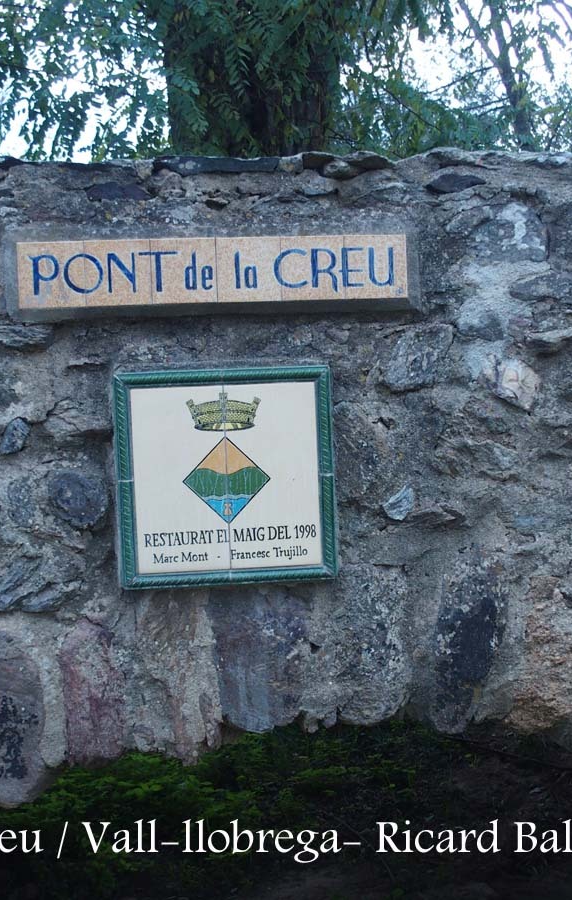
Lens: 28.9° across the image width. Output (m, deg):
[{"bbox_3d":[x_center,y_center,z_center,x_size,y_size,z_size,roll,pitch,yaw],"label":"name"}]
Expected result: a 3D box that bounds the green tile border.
[{"bbox_3d":[-0.126,0.057,2.335,0.450,0.447,0.035,-2,2,-6],"label":"green tile border"}]

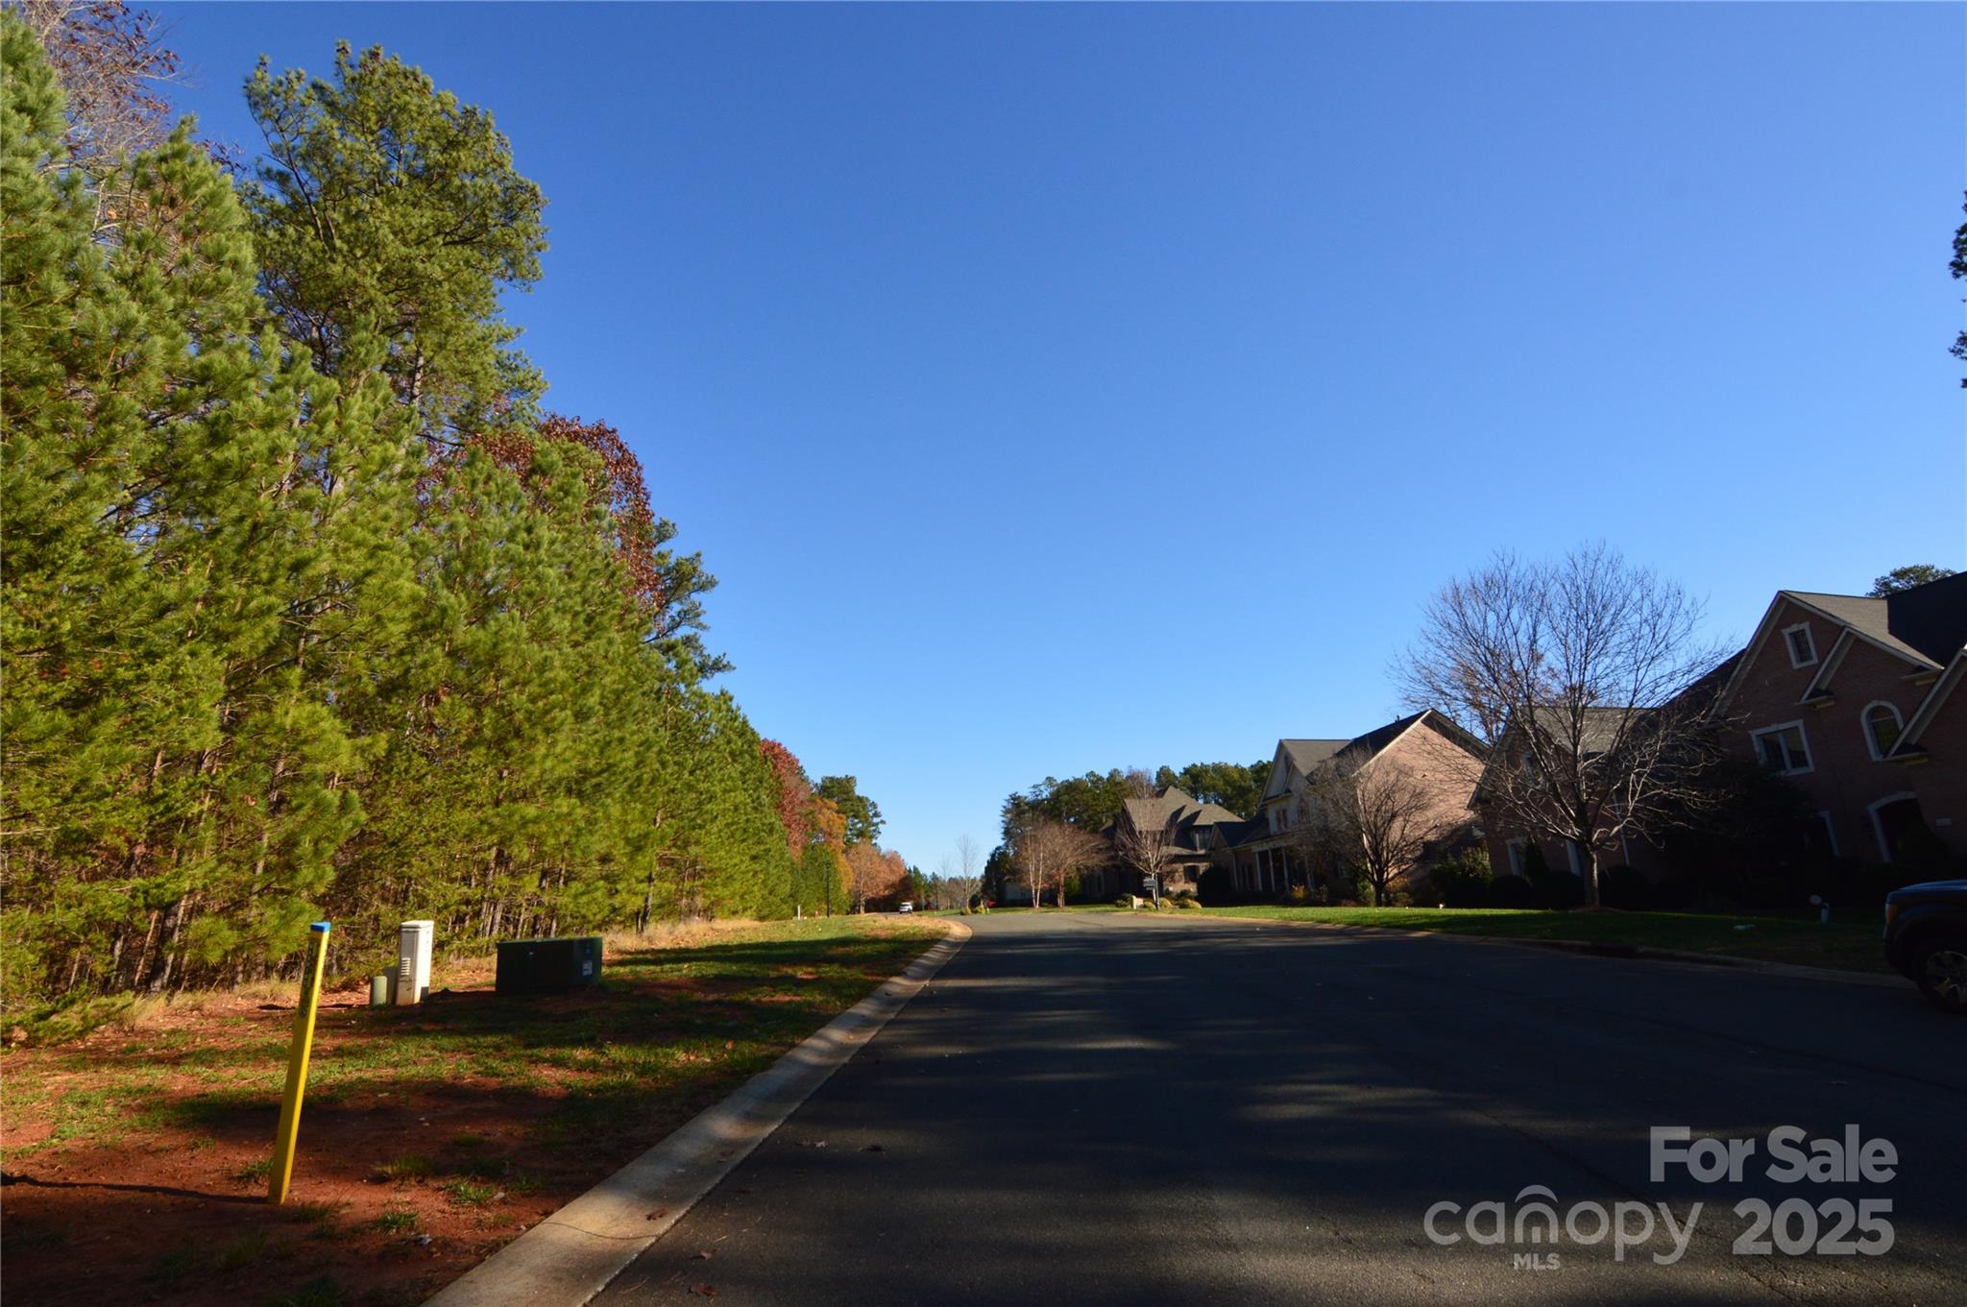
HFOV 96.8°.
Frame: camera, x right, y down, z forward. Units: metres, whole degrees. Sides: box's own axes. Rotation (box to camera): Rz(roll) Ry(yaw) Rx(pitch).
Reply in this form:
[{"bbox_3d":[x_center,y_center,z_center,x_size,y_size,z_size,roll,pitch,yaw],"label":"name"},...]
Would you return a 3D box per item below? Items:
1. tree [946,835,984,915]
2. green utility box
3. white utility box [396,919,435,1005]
[{"bbox_3d":[-1.290,15.450,61.000,2.700,5.400,2.600,-2,-15,2],"label":"tree"},{"bbox_3d":[-6.730,4.850,13.580,1.170,0.720,0.830,-4,-14,7],"label":"green utility box"},{"bbox_3d":[-8.100,4.420,12.460,0.250,1.070,0.360,-2,-14,-5],"label":"white utility box"}]

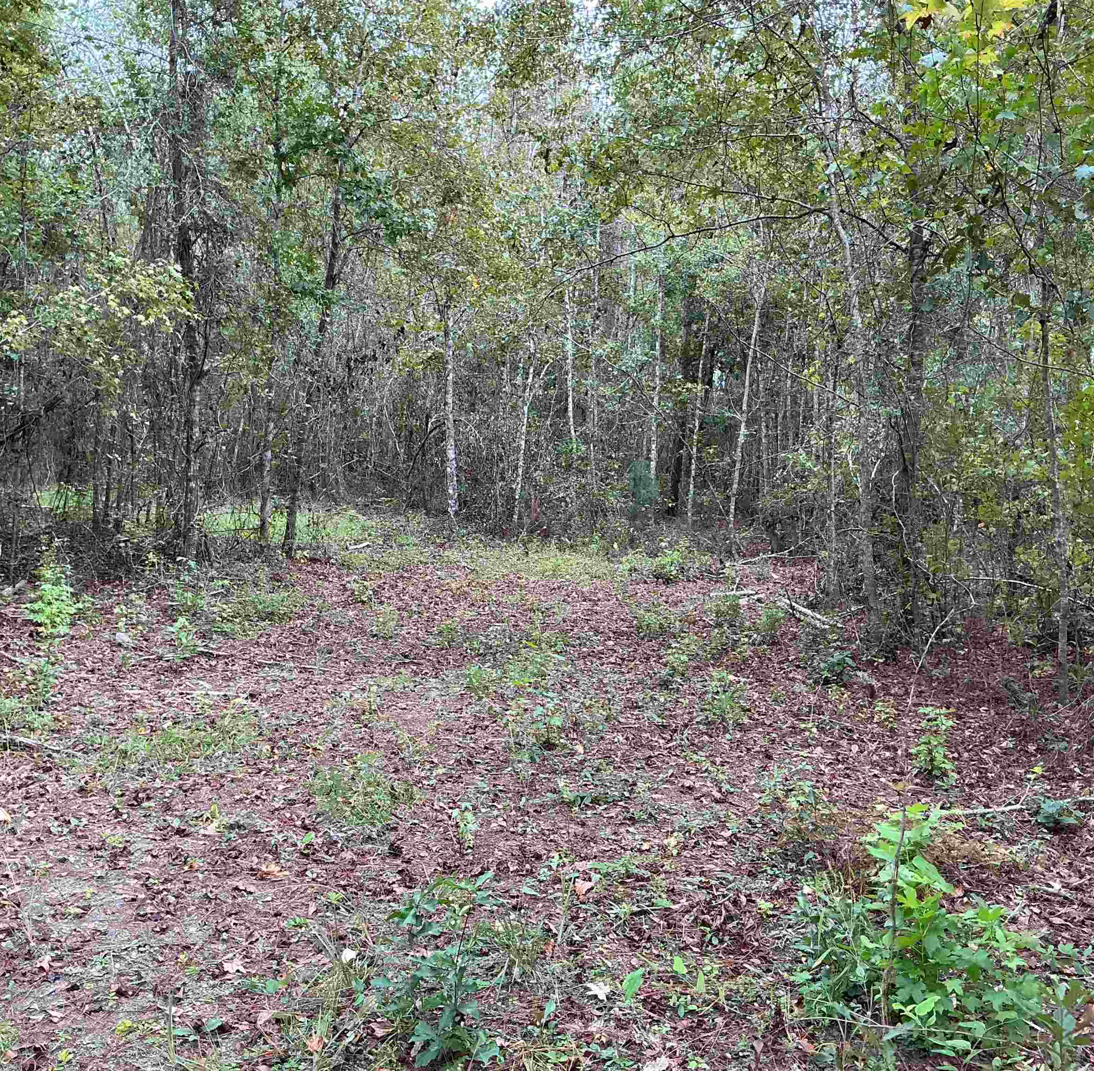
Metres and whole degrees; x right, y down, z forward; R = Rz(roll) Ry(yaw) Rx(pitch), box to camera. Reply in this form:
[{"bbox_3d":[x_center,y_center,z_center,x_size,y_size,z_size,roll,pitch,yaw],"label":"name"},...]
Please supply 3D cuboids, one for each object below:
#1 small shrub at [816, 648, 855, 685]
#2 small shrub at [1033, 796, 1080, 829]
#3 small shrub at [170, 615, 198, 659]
[{"bbox_3d":[1.967,0.880,8.136,0.266,0.236,0.253,0,4,0],"label":"small shrub"},{"bbox_3d":[2.100,1.137,4.922,0.188,0.122,0.179,0,4,0],"label":"small shrub"},{"bbox_3d":[-2.785,0.772,9.165,0.222,0.324,0.211,0,4,0],"label":"small shrub"}]

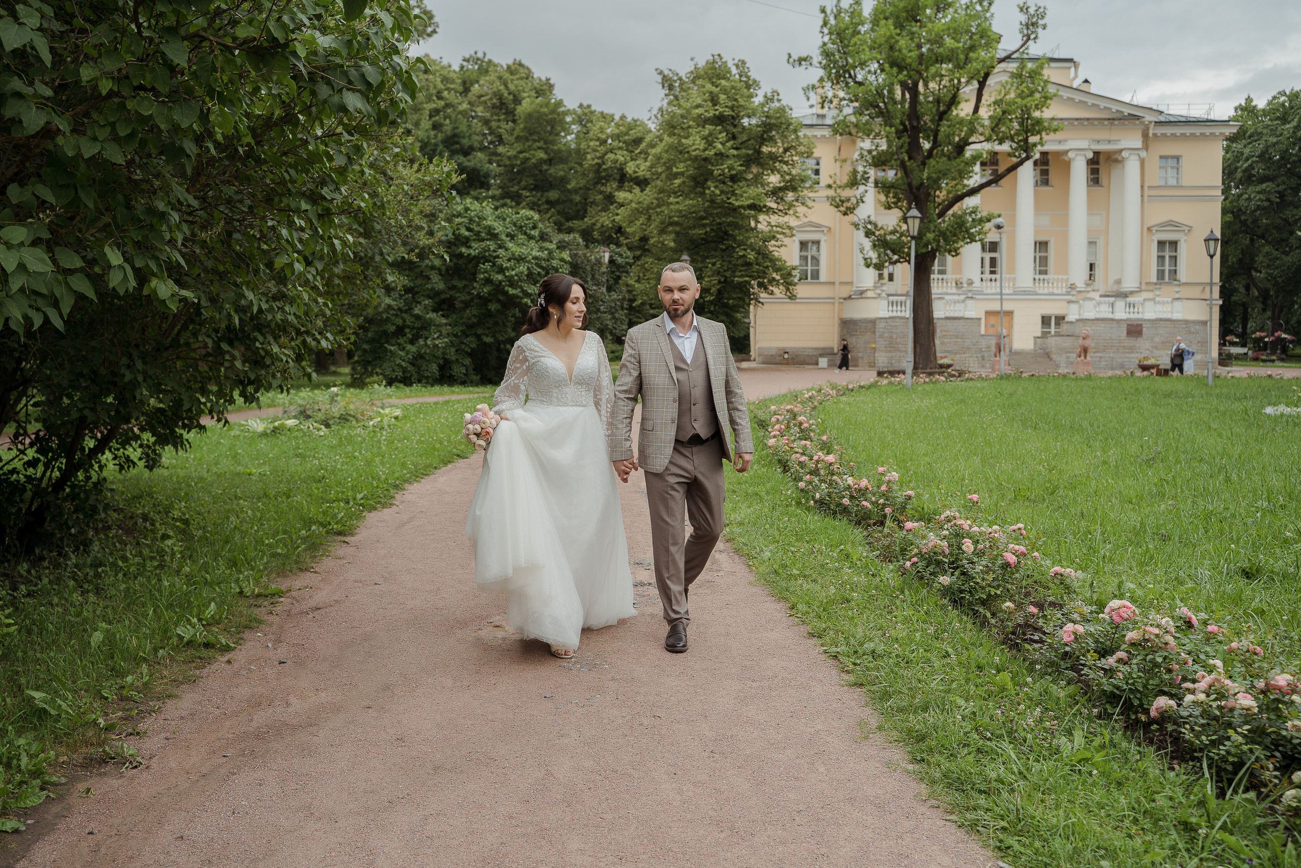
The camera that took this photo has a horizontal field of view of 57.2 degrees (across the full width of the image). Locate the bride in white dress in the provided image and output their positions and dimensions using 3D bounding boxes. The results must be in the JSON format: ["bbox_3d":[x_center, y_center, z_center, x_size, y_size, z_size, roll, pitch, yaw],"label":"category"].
[{"bbox_3d":[-0.455,0.125,5.420,0.780,1.720,0.720,0,2,-9],"label":"bride in white dress"}]

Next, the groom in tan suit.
[{"bbox_3d":[0.142,0.085,5.480,0.650,1.760,0.620,0,2,-3],"label":"groom in tan suit"}]

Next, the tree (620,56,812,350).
[{"bbox_3d":[3.546,-12.277,64.500,10.200,16.400,10.000,1,2,0],"label":"tree"}]

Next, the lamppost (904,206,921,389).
[{"bbox_3d":[7.917,-4.108,36.000,0.500,5.500,0.500,1,2,0],"label":"lamppost"}]

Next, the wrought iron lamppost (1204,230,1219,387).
[{"bbox_3d":[19.291,-4.312,41.000,0.520,5.450,0.520,0,2,0],"label":"wrought iron lamppost"}]

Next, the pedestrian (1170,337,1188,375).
[{"bbox_3d":[23.446,-3.453,53.000,0.600,1.720,0.550,-1,3,-30],"label":"pedestrian"}]

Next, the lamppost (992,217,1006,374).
[{"bbox_3d":[14.618,-5.791,50.000,0.480,6.600,0.480,-2,2,0],"label":"lamppost"}]

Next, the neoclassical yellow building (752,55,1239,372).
[{"bbox_3d":[18.700,-13.200,70.800,26.000,18.500,20.000,1,2,4],"label":"neoclassical yellow building"}]

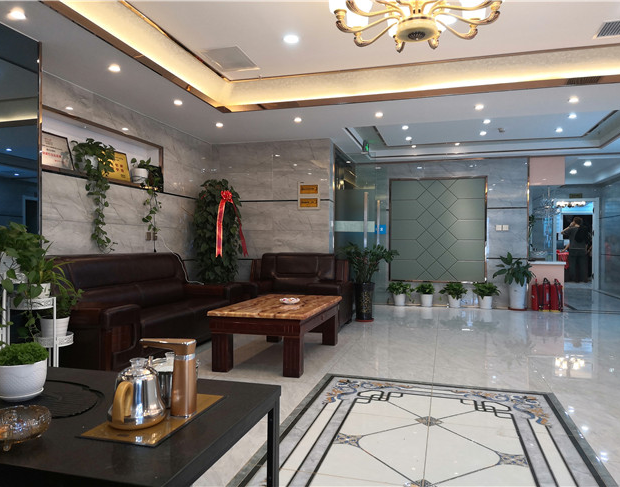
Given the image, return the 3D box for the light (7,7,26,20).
[{"bbox_3d":[-1.808,-1.424,3.005,0.100,0.030,0.100,0,0,16],"label":"light"}]

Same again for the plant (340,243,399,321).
[{"bbox_3d":[0.811,0.528,6.706,0.770,1.050,0.700,0,0,16],"label":"plant"}]

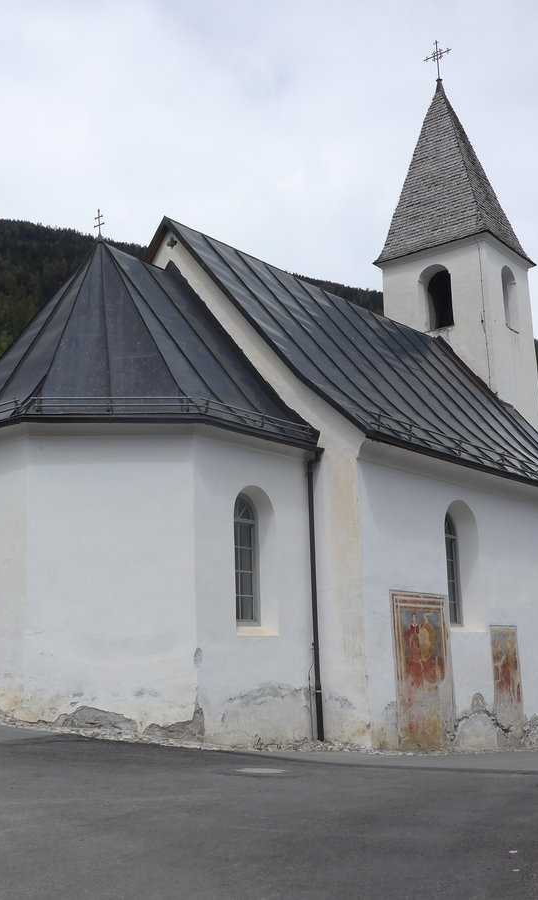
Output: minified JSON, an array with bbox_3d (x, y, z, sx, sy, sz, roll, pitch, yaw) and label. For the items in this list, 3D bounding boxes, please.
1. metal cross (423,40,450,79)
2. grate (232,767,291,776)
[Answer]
[{"bbox_3d":[4.781,-10.815,27.957,0.831,1.233,0.060,-10,-15,34],"label":"metal cross"},{"bbox_3d":[-0.072,3.344,10.392,0.610,0.050,0.610,3,-12,1],"label":"grate"}]

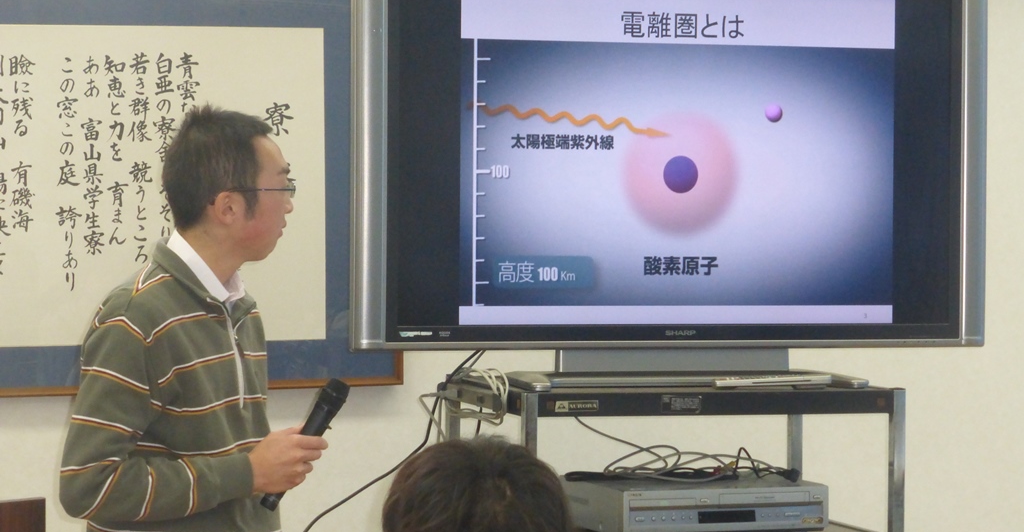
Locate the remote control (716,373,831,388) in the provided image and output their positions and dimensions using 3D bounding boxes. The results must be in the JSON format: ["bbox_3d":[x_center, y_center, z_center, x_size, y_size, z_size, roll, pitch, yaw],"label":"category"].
[{"bbox_3d":[0.496,0.220,5.460,0.222,0.025,0.050,-1,1,-11],"label":"remote control"}]

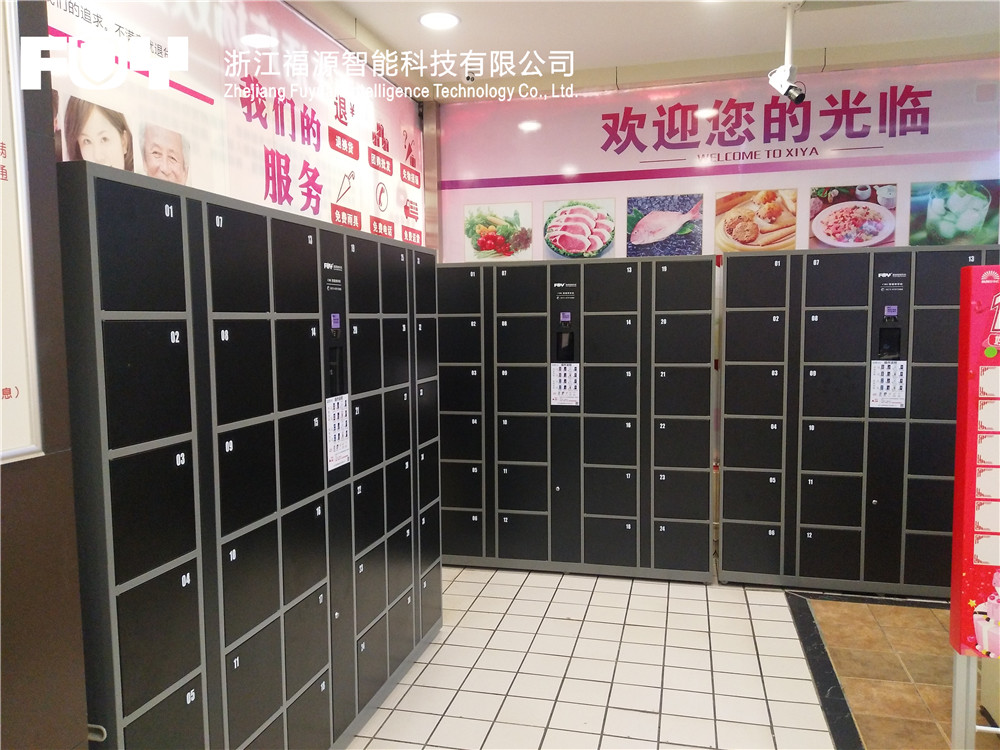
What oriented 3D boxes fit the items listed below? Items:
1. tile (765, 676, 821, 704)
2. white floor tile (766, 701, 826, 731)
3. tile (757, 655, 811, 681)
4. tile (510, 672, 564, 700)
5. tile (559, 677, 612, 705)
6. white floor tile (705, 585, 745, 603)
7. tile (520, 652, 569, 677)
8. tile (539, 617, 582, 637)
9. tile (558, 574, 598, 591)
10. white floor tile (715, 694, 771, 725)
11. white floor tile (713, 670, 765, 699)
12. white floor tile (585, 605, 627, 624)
[{"bbox_3d":[1.173,1.276,3.035,0.195,0.010,0.195,0,5,14],"label":"tile"},{"bbox_3d":[1.132,1.302,2.857,0.196,0.010,0.196,1,5,14],"label":"white floor tile"},{"bbox_3d":[1.222,1.262,3.231,0.197,0.010,0.197,1,5,14],"label":"tile"},{"bbox_3d":[0.150,1.284,3.087,0.197,0.010,0.197,1,5,14],"label":"tile"},{"bbox_3d":[0.345,1.286,3.038,0.197,0.010,0.197,1,5,14],"label":"tile"},{"bbox_3d":[1.217,1.190,4.034,0.197,0.010,0.197,1,5,14],"label":"white floor tile"},{"bbox_3d":[0.198,1.268,3.280,0.195,0.010,0.195,0,5,14],"label":"tile"},{"bbox_3d":[0.294,1.230,3.651,0.196,0.010,0.196,1,5,14],"label":"tile"},{"bbox_3d":[0.441,1.185,4.242,0.195,0.010,0.195,0,5,14],"label":"tile"},{"bbox_3d":[0.924,1.284,2.876,0.196,0.010,0.196,1,5,14],"label":"white floor tile"},{"bbox_3d":[0.979,1.276,3.085,0.197,0.010,0.197,1,5,14],"label":"white floor tile"},{"bbox_3d":[0.535,1.215,3.792,0.197,0.010,0.197,0,5,14],"label":"white floor tile"}]

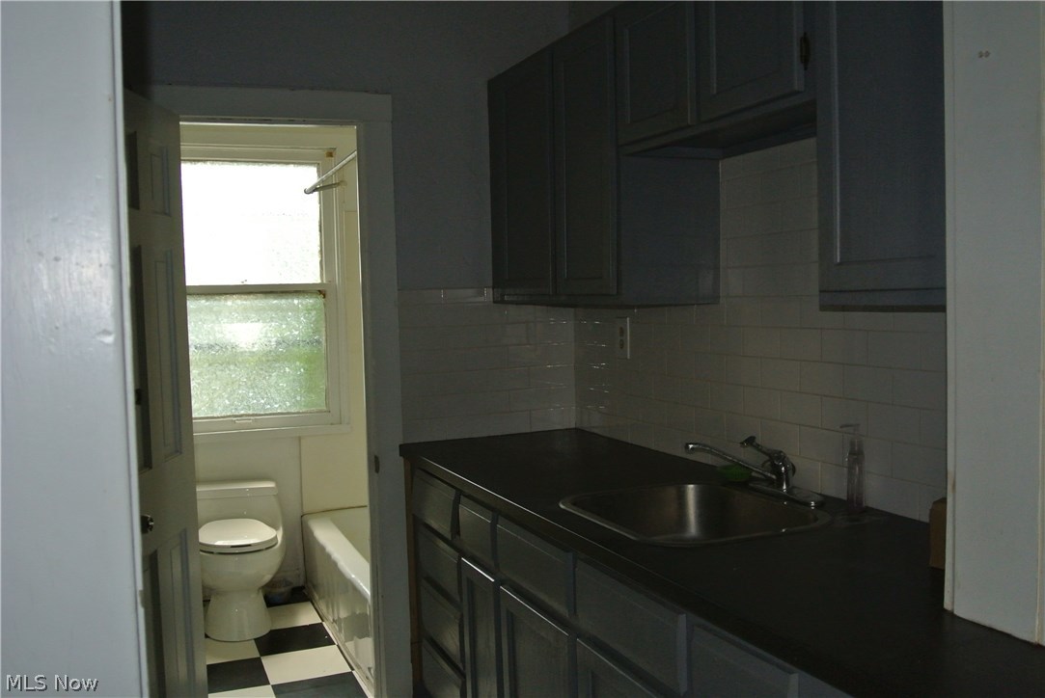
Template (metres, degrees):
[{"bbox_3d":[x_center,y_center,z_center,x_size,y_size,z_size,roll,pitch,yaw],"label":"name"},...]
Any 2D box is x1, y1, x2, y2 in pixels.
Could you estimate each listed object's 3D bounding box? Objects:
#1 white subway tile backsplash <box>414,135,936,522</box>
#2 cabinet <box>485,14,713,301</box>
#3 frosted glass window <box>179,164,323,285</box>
[{"bbox_3d":[0.228,-0.074,2.558,0.656,0.829,1.800,-3,3,-22],"label":"white subway tile backsplash"},{"bbox_3d":[0.207,-0.509,3.003,0.307,0.747,0.926,-3,3,-22],"label":"cabinet"},{"bbox_3d":[-1.313,-0.597,4.692,0.708,0.584,0.040,-3,3,-22],"label":"frosted glass window"}]

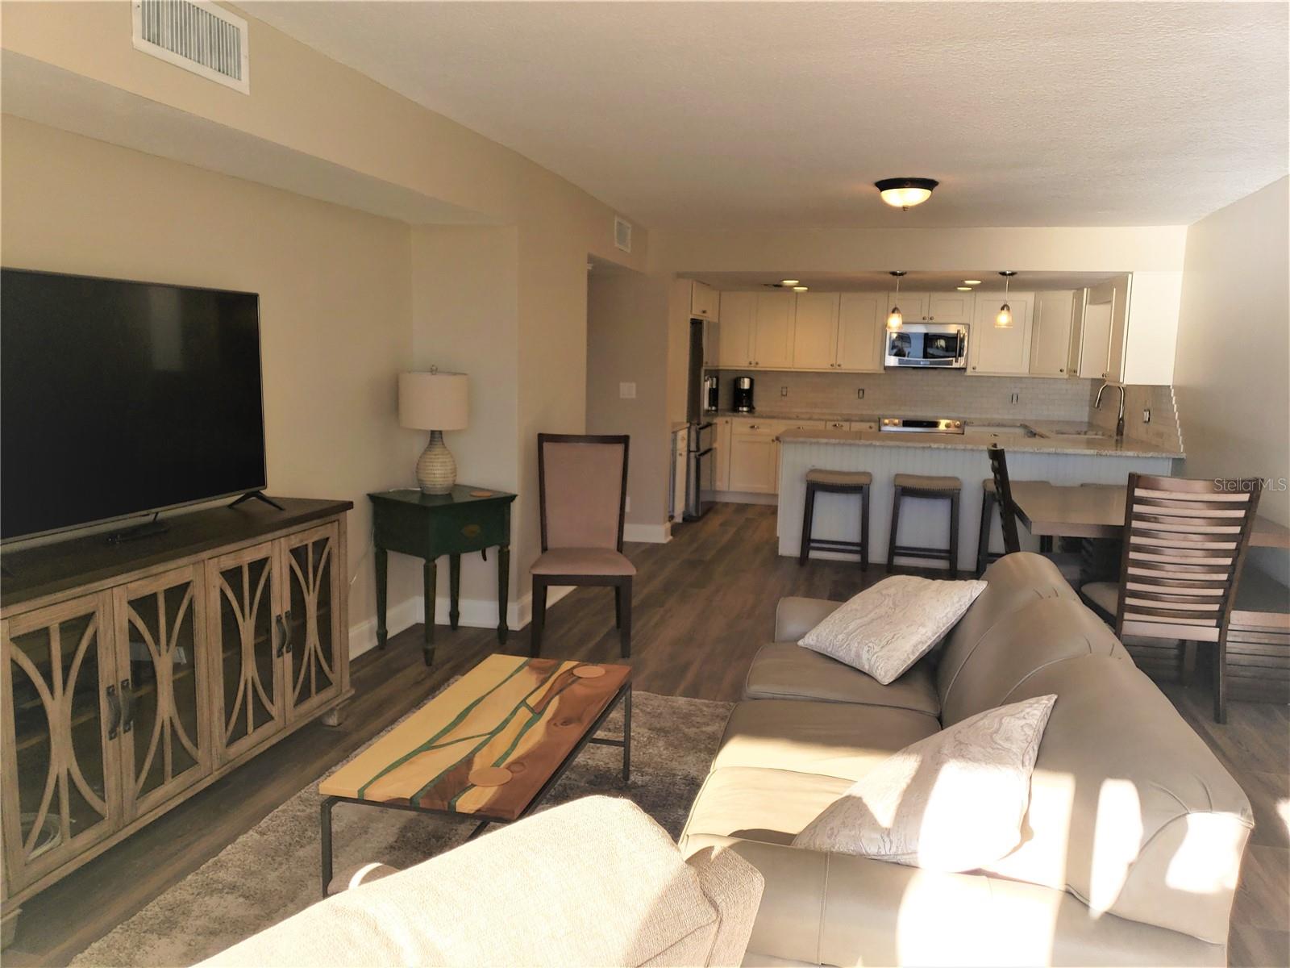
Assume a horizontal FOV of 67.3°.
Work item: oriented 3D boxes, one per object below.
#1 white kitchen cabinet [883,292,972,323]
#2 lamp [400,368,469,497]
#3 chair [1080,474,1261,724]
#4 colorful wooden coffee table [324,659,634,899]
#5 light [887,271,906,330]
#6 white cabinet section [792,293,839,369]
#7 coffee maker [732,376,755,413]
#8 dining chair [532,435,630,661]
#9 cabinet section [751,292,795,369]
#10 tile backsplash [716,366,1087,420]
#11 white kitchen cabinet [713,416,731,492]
[{"bbox_3d":[2.806,-1.730,9.567,0.780,0.300,0.360,3,8,14],"label":"white kitchen cabinet"},{"bbox_3d":[-1.060,-0.268,4.886,0.348,0.614,0.348,3,8,14],"label":"lamp"},{"bbox_3d":[2.272,0.463,4.269,0.500,1.050,0.600,3,8,11],"label":"chair"},{"bbox_3d":[-0.428,0.895,2.891,0.514,0.422,1.102,3,8,15],"label":"colorful wooden coffee table"},{"bbox_3d":[1.911,-1.388,7.378,0.135,0.435,0.135,3,8,14],"label":"light"},{"bbox_3d":[1.774,-1.556,9.936,0.432,0.762,0.330,3,8,14],"label":"white cabinet section"},{"bbox_3d":[1.044,-0.922,10.072,0.190,0.360,0.250,3,8,14],"label":"coffee maker"},{"bbox_3d":[-0.318,0.294,5.001,0.490,1.070,0.610,1,8,-3],"label":"dining chair"},{"bbox_3d":[1.373,-1.578,10.034,0.396,0.762,0.330,3,8,14],"label":"cabinet section"},{"bbox_3d":[2.513,-0.910,9.815,3.750,0.430,0.020,3,8,14],"label":"tile backsplash"},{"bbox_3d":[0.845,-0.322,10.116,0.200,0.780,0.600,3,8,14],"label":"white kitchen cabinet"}]

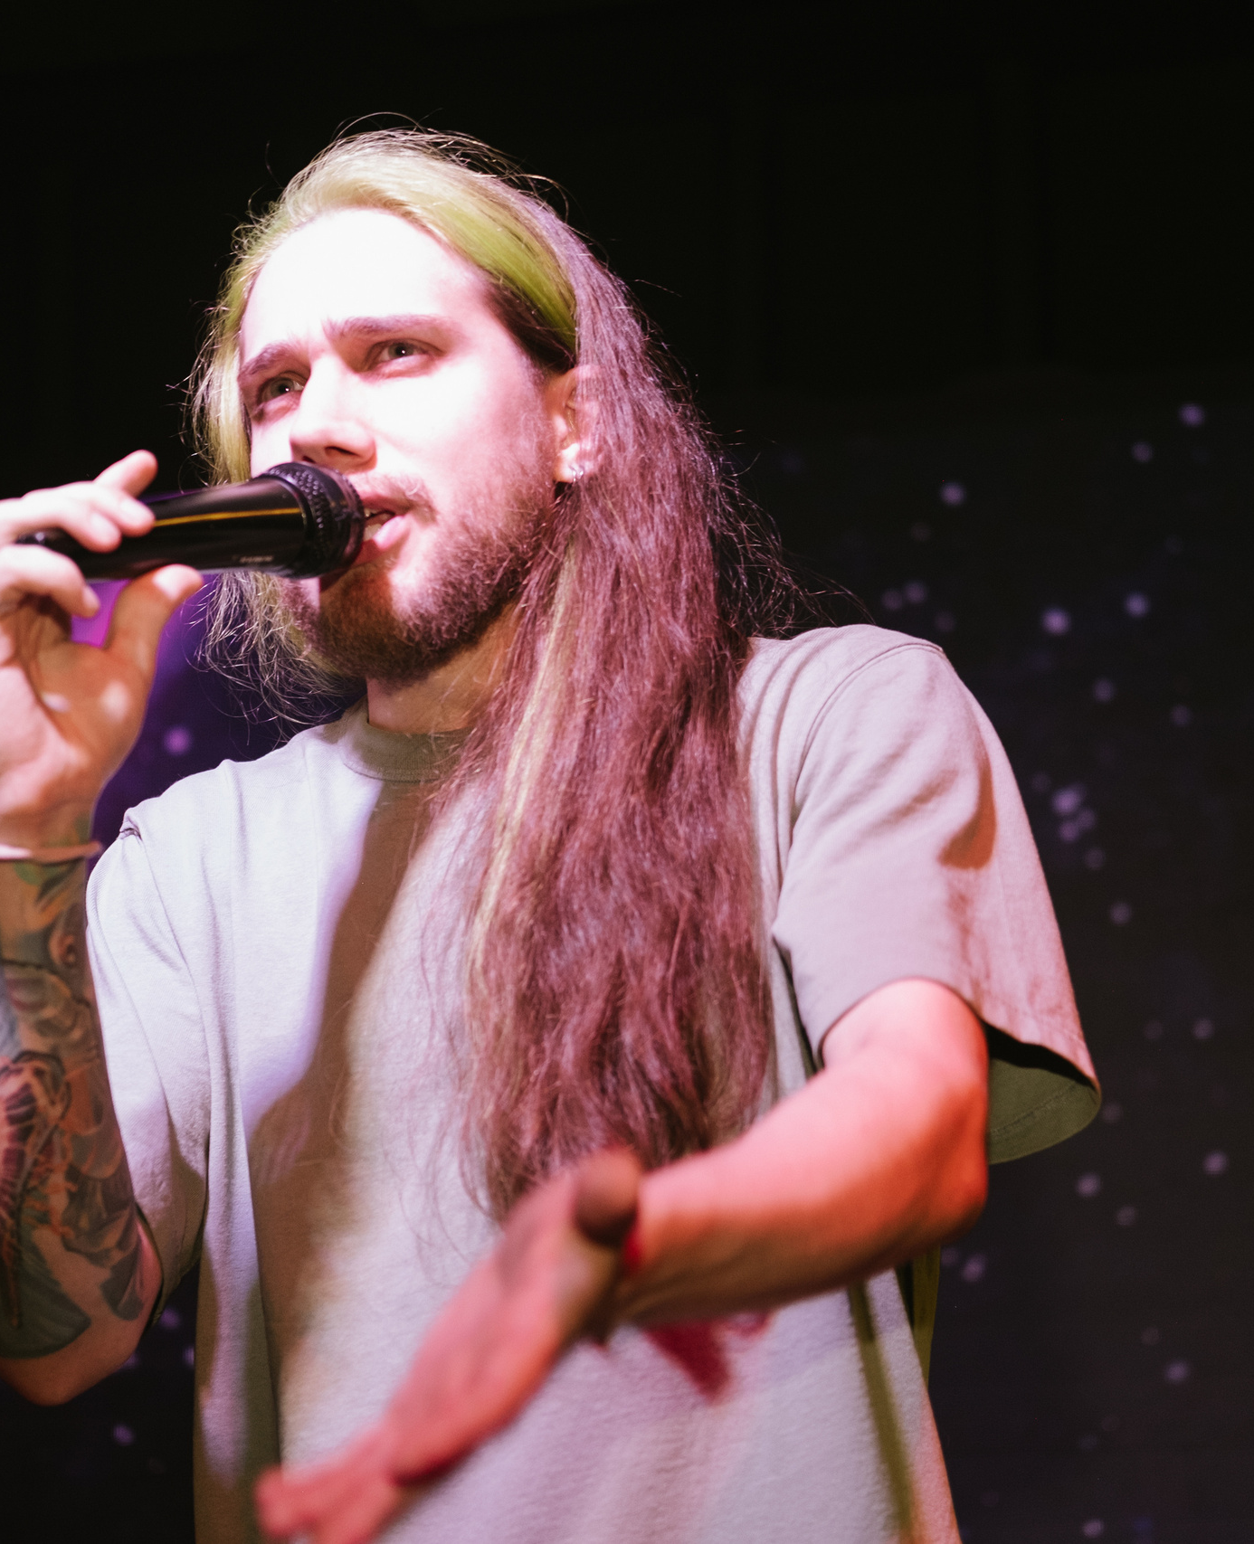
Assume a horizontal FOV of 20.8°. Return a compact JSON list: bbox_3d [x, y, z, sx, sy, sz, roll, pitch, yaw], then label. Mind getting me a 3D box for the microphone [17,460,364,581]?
[{"bbox_3d":[-0.187,-0.100,1.440,0.051,0.051,0.197,0,8,38],"label":"microphone"}]

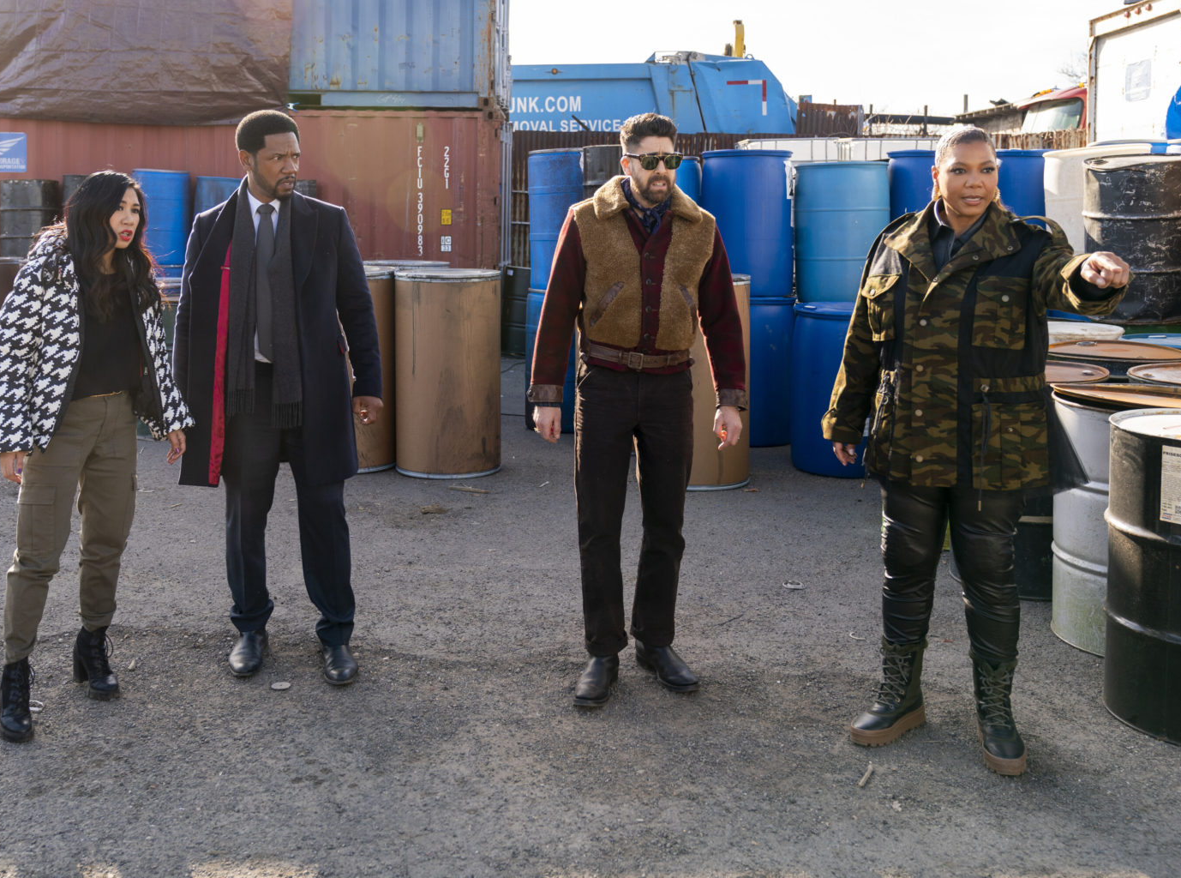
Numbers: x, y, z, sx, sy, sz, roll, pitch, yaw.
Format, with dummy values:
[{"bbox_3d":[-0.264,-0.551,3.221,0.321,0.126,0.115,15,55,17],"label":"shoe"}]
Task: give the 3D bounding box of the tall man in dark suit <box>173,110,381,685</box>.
[{"bbox_3d":[-1.042,-0.150,4.000,0.680,1.840,0.420,-1,10,-5],"label":"tall man in dark suit"}]

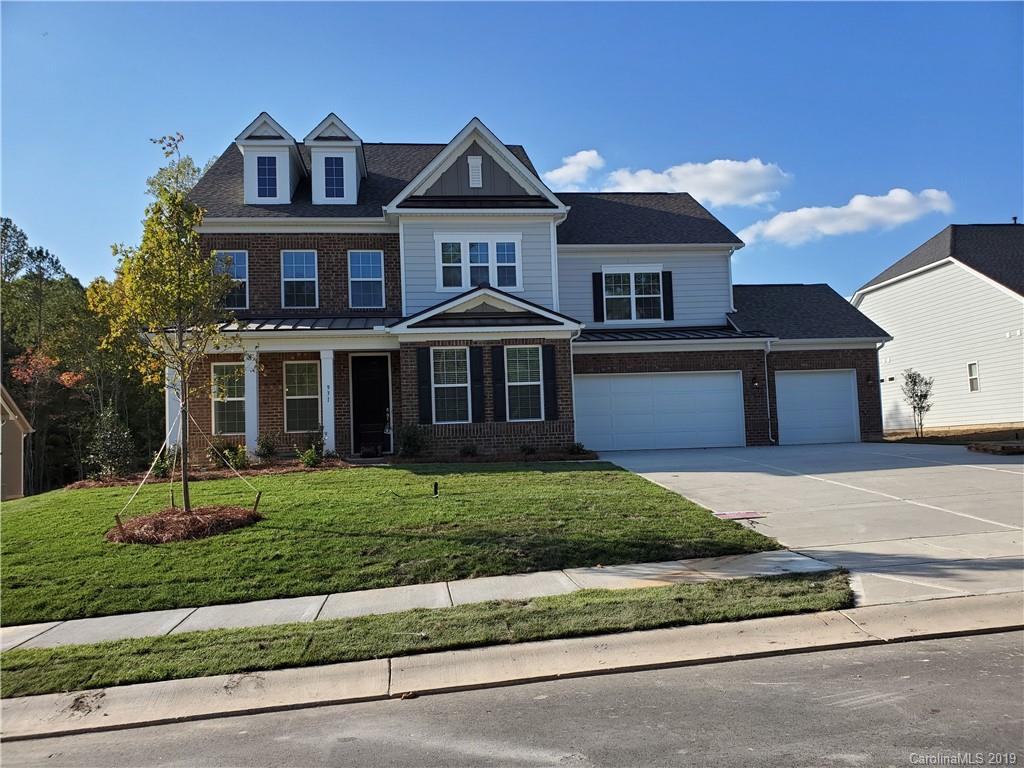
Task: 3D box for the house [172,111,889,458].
[{"bbox_3d":[0.574,-3.183,26.145,19.950,10.850,15.300,-2,-3,-7],"label":"house"}]

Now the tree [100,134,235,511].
[{"bbox_3d":[-5.467,-1.017,12.276,2.300,6.060,2.300,-2,-3,-7],"label":"tree"}]

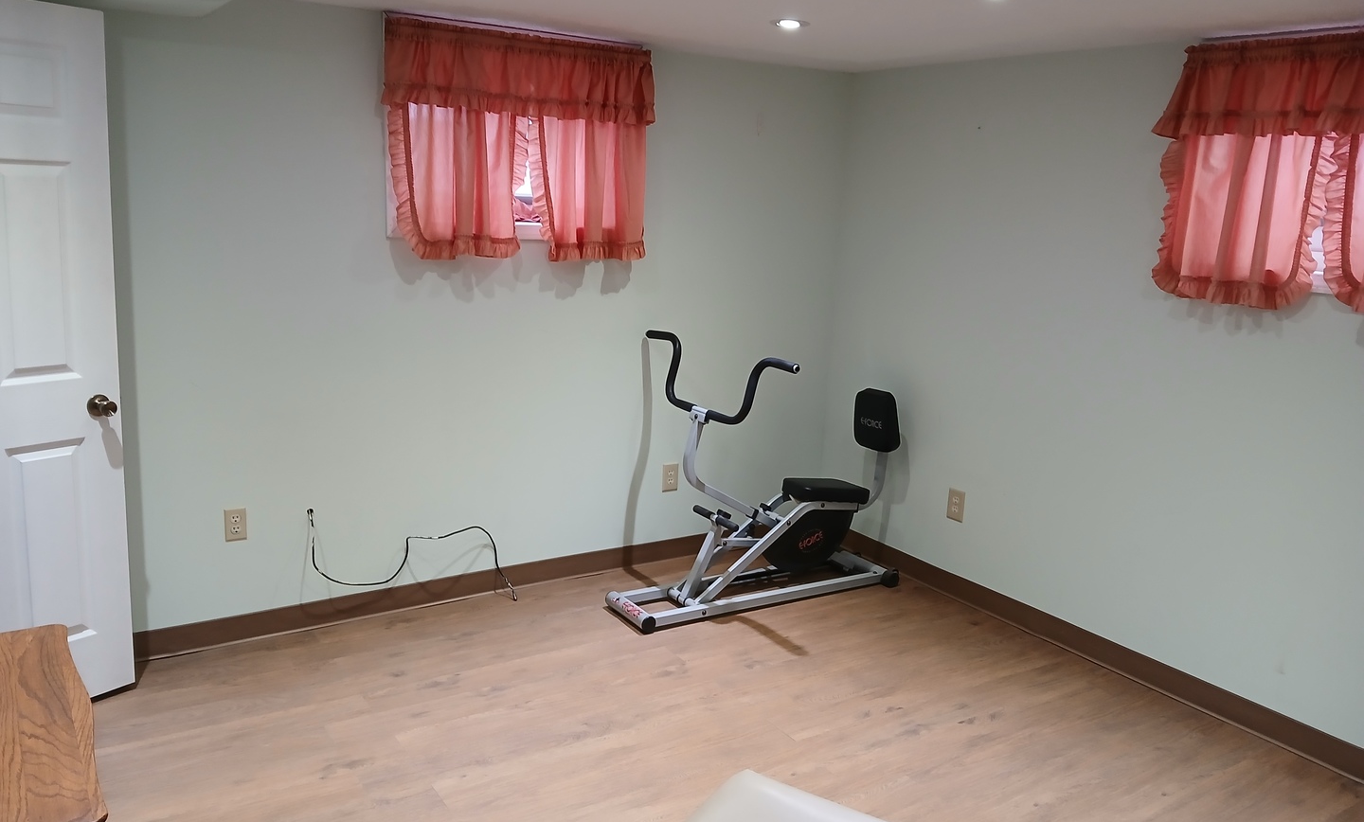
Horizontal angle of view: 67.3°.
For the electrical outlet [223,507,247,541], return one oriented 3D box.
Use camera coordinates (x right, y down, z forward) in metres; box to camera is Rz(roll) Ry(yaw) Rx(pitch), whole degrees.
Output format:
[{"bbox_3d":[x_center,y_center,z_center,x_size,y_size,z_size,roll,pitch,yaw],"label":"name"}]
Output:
[{"bbox_3d":[-1.514,0.388,3.481,0.071,0.116,0.012,-5,14,-33],"label":"electrical outlet"}]

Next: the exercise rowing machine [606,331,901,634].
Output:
[{"bbox_3d":[0.338,0.240,4.133,1.280,1.040,0.870,-5,14,-30],"label":"exercise rowing machine"}]

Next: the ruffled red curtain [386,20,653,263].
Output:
[{"bbox_3d":[-0.564,-0.943,3.719,1.060,0.790,0.120,-5,14,-33],"label":"ruffled red curtain"}]

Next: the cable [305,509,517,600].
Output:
[{"bbox_3d":[-0.982,0.547,3.824,0.770,0.450,0.100,-5,14,-33],"label":"cable"}]

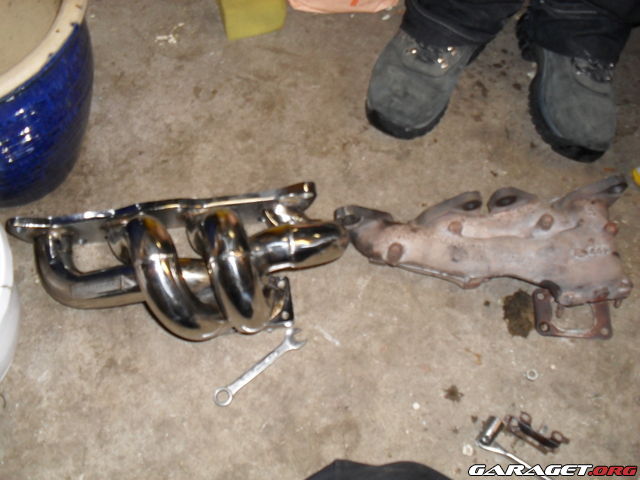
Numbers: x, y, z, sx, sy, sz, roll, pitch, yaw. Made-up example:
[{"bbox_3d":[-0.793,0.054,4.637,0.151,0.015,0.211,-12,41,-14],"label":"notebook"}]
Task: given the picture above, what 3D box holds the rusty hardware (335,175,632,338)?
[{"bbox_3d":[0.240,0.027,0.912,0.420,0.100,0.205,-7,63,-4],"label":"rusty hardware"}]

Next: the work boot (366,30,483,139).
[{"bbox_3d":[0.182,-0.336,1.066,0.120,0.155,0.310,21,65,10],"label":"work boot"}]

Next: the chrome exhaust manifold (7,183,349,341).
[{"bbox_3d":[-0.197,0.033,0.887,0.460,0.140,0.205,-7,63,-3],"label":"chrome exhaust manifold"}]

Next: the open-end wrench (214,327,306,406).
[{"bbox_3d":[-0.081,0.178,0.887,0.153,0.007,0.030,-35,68,-16],"label":"open-end wrench"}]

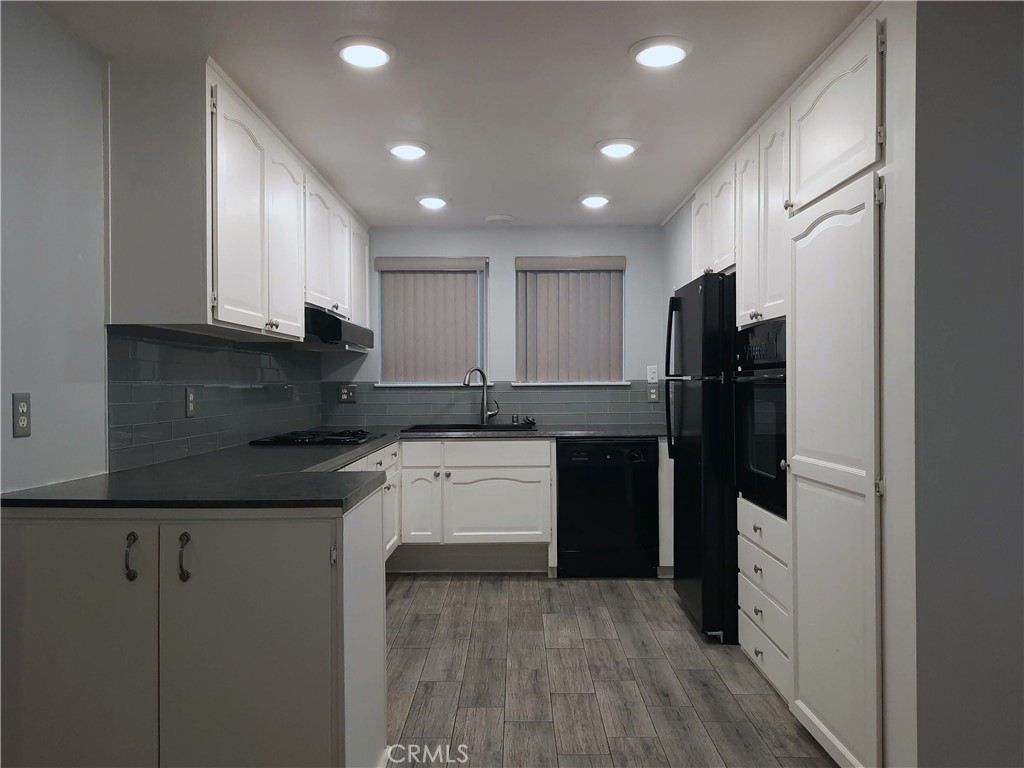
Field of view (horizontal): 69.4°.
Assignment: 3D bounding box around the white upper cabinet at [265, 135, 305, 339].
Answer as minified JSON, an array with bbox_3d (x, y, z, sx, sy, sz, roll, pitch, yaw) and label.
[{"bbox_3d":[-1.162,-0.624,3.252,0.352,0.843,0.513,0,0,0],"label":"white upper cabinet"}]

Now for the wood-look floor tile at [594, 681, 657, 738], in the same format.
[{"bbox_3d":[0.407,1.190,2.714,0.170,0.010,0.462,0,1,0],"label":"wood-look floor tile"}]

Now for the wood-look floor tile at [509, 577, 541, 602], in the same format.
[{"bbox_3d":[0.072,1.174,4.222,0.170,0.010,0.462,0,1,0],"label":"wood-look floor tile"}]

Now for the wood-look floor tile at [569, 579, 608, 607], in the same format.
[{"bbox_3d":[0.417,1.184,4.131,0.171,0.010,0.469,0,0,0],"label":"wood-look floor tile"}]

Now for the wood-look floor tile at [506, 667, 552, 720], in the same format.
[{"bbox_3d":[0.063,1.188,2.829,0.170,0.010,0.462,0,1,0],"label":"wood-look floor tile"}]

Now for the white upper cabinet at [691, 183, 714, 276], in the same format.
[{"bbox_3d":[1.296,-0.808,3.983,0.550,0.445,0.434,0,1,0],"label":"white upper cabinet"}]

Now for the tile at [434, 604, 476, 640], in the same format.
[{"bbox_3d":[-0.271,1.154,3.554,0.169,0.010,0.457,0,0,0],"label":"tile"}]

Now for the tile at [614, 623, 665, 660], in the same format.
[{"bbox_3d":[0.566,1.151,3.317,0.169,0.010,0.457,0,0,0],"label":"tile"}]

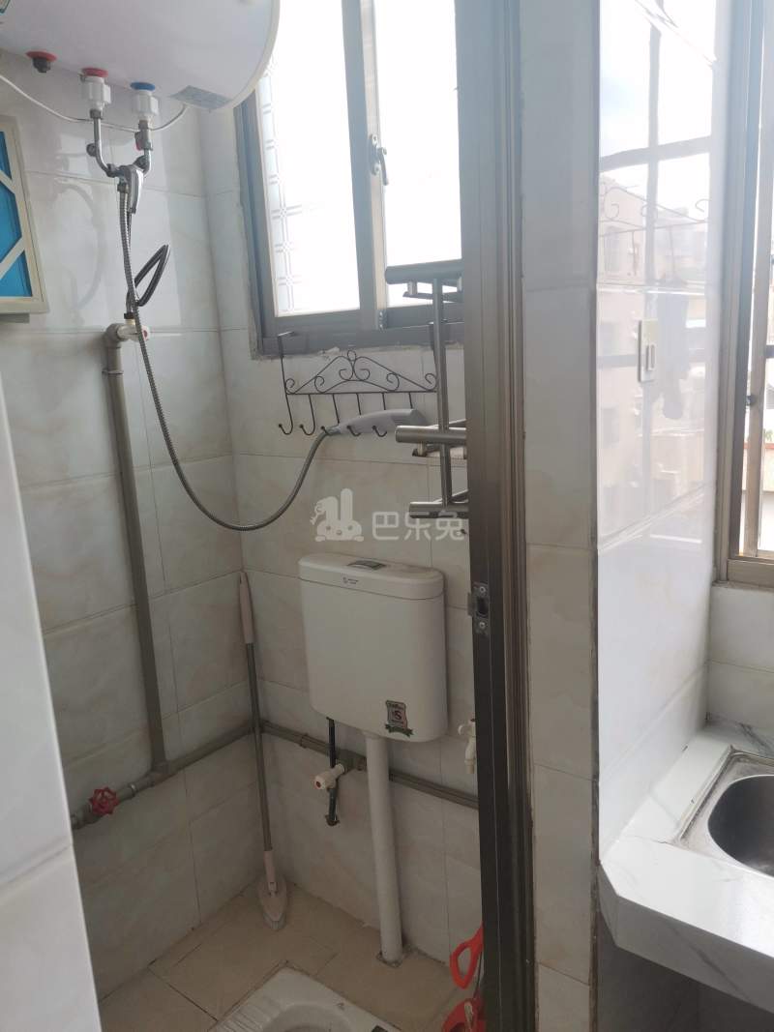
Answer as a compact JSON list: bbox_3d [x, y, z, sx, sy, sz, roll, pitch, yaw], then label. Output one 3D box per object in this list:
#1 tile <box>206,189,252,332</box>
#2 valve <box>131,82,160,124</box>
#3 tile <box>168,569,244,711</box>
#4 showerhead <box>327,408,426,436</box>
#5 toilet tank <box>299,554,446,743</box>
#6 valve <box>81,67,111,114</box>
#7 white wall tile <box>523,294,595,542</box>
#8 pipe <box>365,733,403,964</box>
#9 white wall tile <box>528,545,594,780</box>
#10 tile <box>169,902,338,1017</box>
[{"bbox_3d":[-0.364,-0.594,1.818,0.110,0.300,0.012,6,15,37],"label":"tile"},{"bbox_3d":[-0.451,-0.767,1.441,0.047,0.070,0.043,6,15,37],"label":"valve"},{"bbox_3d":[-0.443,0.305,1.943,0.012,0.300,0.242,6,15,38],"label":"tile"},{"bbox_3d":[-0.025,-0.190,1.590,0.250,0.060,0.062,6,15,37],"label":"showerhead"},{"bbox_3d":[-0.039,0.280,1.701,0.346,0.352,0.105,6,15,37],"label":"toilet tank"},{"bbox_3d":[-0.512,-0.746,1.364,0.047,0.070,0.043,6,15,37],"label":"valve"},{"bbox_3d":[0.205,-0.111,0.912,0.087,0.300,0.012,6,15,36],"label":"white wall tile"},{"bbox_3d":[-0.006,0.759,1.801,0.050,0.615,0.050,6,15,37],"label":"pipe"},{"bbox_3d":[0.221,0.183,0.974,0.087,0.300,0.012,6,15,36],"label":"white wall tile"},{"bbox_3d":[-0.324,1.084,1.863,0.302,0.012,0.300,6,15,37],"label":"tile"}]

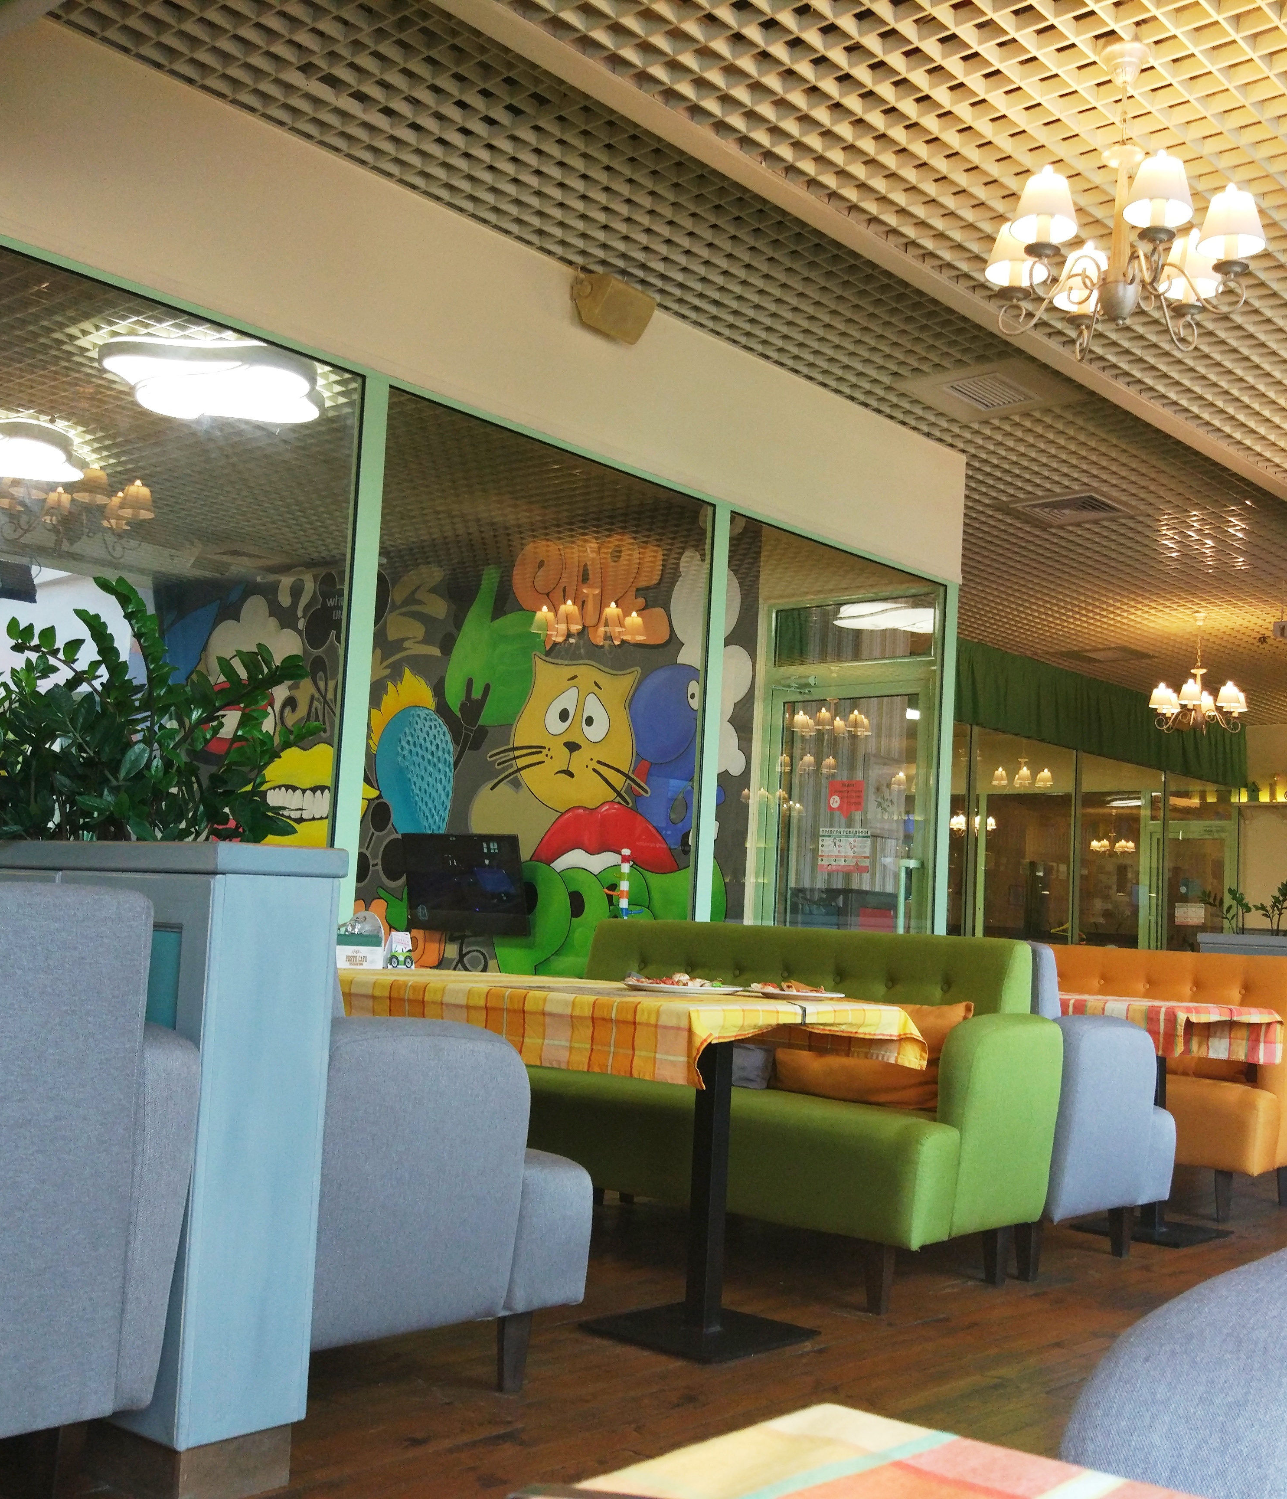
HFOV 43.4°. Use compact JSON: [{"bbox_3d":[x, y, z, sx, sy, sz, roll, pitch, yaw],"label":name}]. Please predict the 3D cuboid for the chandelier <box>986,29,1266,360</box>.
[{"bbox_3d":[1.106,-1.307,3.713,0.610,0.684,0.610,-3,-9,43],"label":"chandelier"}]

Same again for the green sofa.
[{"bbox_3d":[0.254,1.002,4.822,1.711,0.933,0.842,-3,-8,41],"label":"green sofa"}]

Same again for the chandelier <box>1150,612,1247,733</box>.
[{"bbox_3d":[3.719,-0.508,10.805,0.620,0.824,0.620,-3,-9,43],"label":"chandelier"}]

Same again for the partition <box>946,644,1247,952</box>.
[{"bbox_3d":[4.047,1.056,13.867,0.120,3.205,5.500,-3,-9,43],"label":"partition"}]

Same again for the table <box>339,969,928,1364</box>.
[{"bbox_3d":[-0.290,0.988,4.156,1.702,0.759,0.851,-3,-8,41],"label":"table"}]

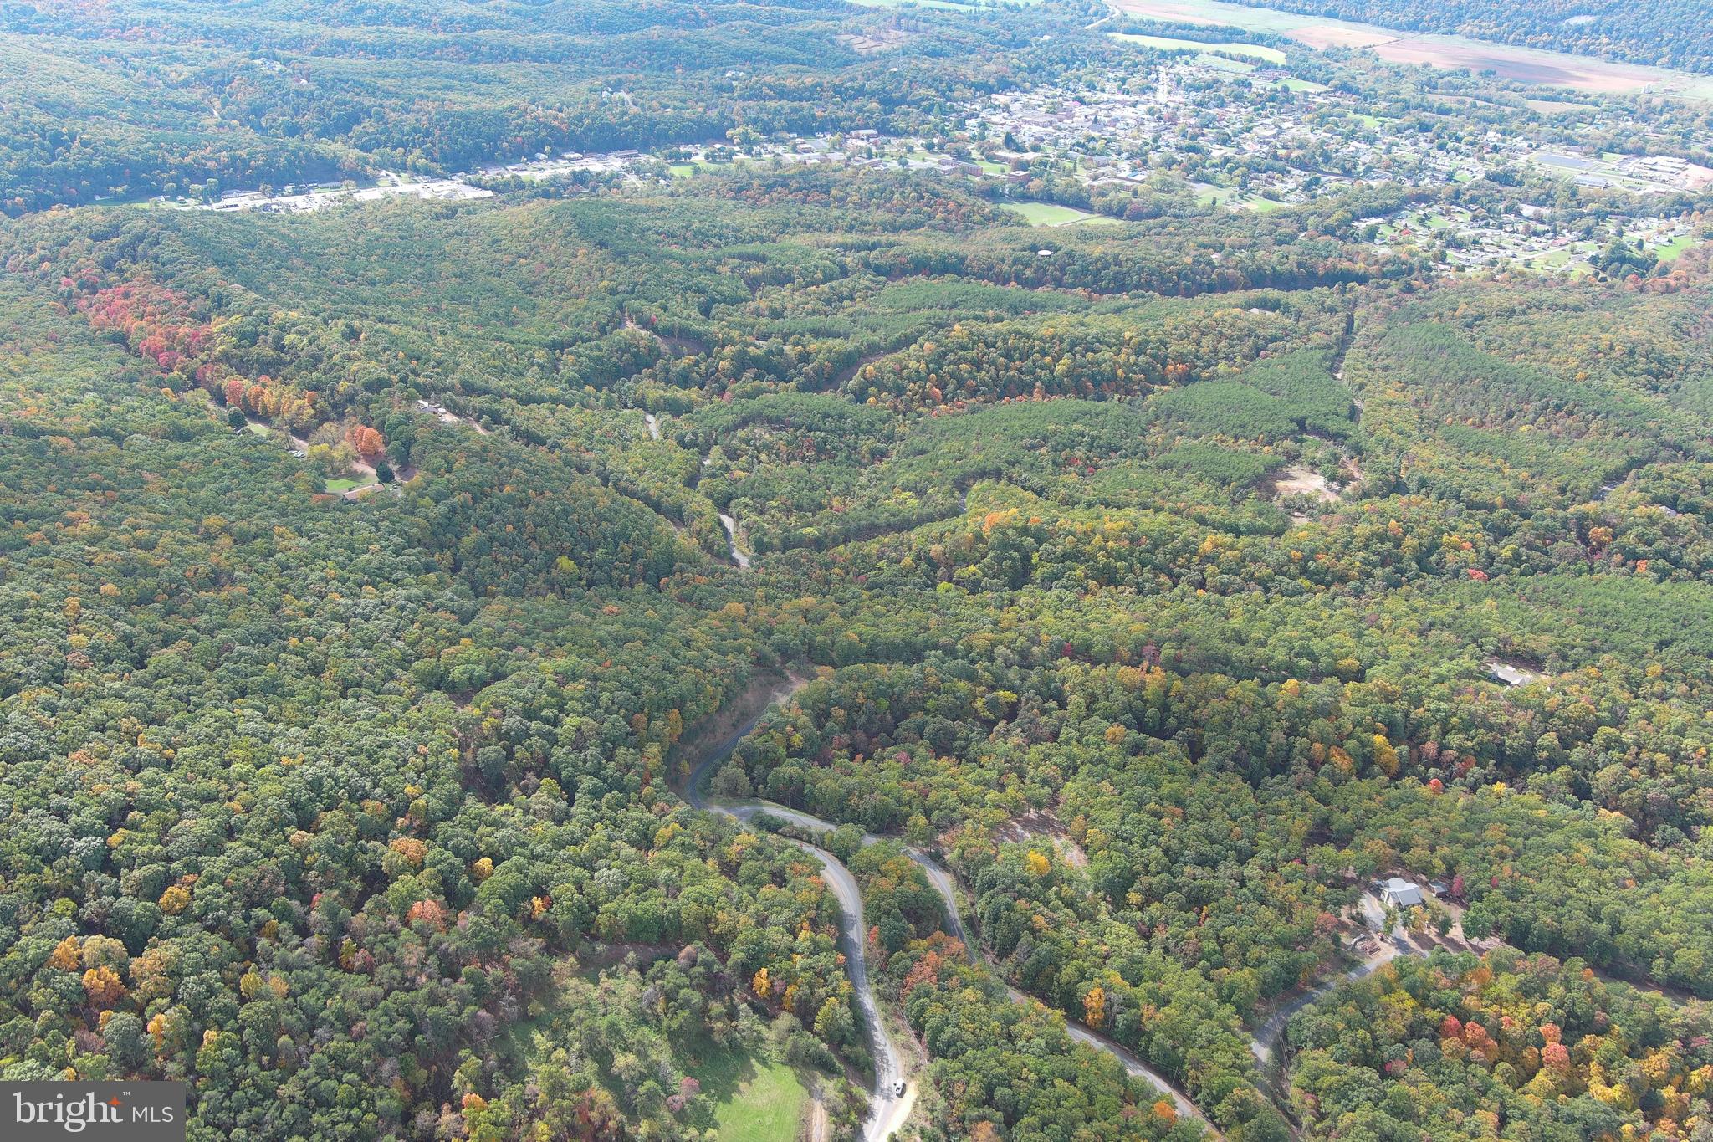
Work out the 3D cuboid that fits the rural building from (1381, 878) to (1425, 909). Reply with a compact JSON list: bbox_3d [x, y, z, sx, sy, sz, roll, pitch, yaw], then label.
[{"bbox_3d":[185.903,109.816,470.000,10.500,5.900,9.900,-6,26,-12],"label":"rural building"}]

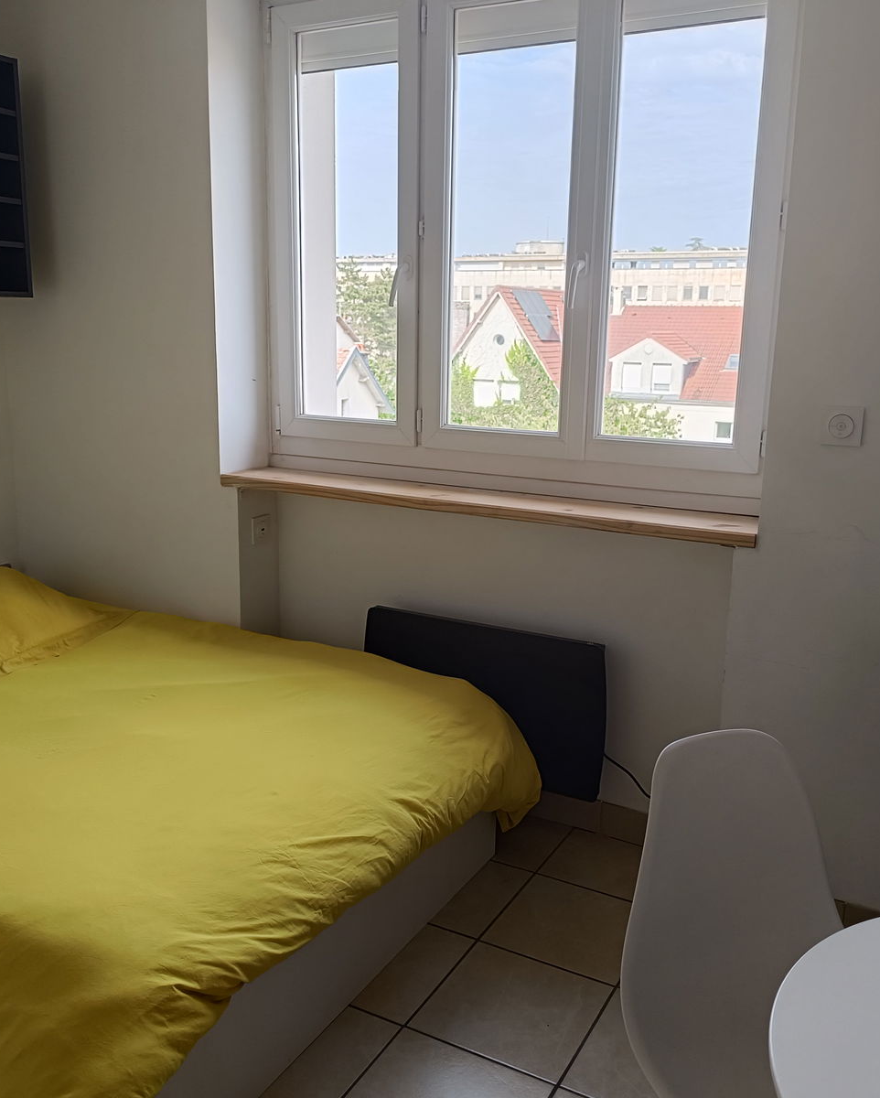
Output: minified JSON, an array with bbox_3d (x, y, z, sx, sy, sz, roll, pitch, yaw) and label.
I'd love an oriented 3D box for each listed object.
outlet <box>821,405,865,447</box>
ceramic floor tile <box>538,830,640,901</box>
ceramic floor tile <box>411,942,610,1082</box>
[{"bbox_3d":[0.848,-0.259,2.145,0.083,0.083,0.012,8,14,28],"label":"outlet"},{"bbox_3d":[0.460,0.838,2.664,0.328,0.010,0.280,8,14,28],"label":"ceramic floor tile"},{"bbox_3d":[0.154,0.957,2.115,0.328,0.010,0.328,8,14,28],"label":"ceramic floor tile"}]

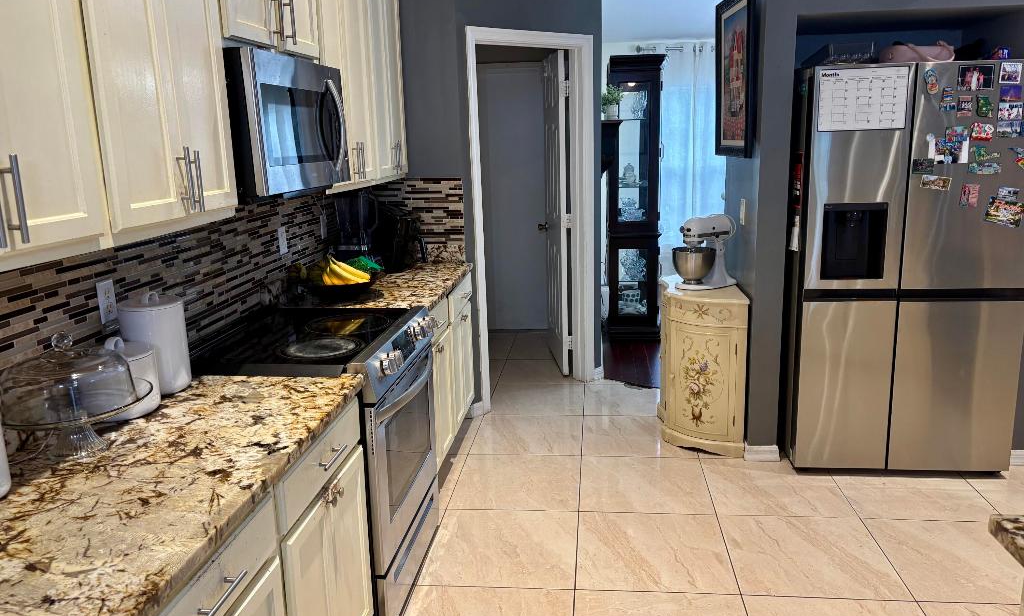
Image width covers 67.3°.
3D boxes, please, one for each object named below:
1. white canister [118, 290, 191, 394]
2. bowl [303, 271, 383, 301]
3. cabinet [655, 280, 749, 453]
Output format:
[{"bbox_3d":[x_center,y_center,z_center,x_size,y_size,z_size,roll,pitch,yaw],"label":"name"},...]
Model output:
[{"bbox_3d":[-0.974,0.088,2.105,0.160,0.263,0.160,0,13,6],"label":"white canister"},{"bbox_3d":[-0.706,-0.082,3.220,0.300,0.082,0.300,-2,13,0],"label":"bowl"},{"bbox_3d":[0.967,0.265,4.011,0.380,0.775,0.760,0,13,6],"label":"cabinet"}]

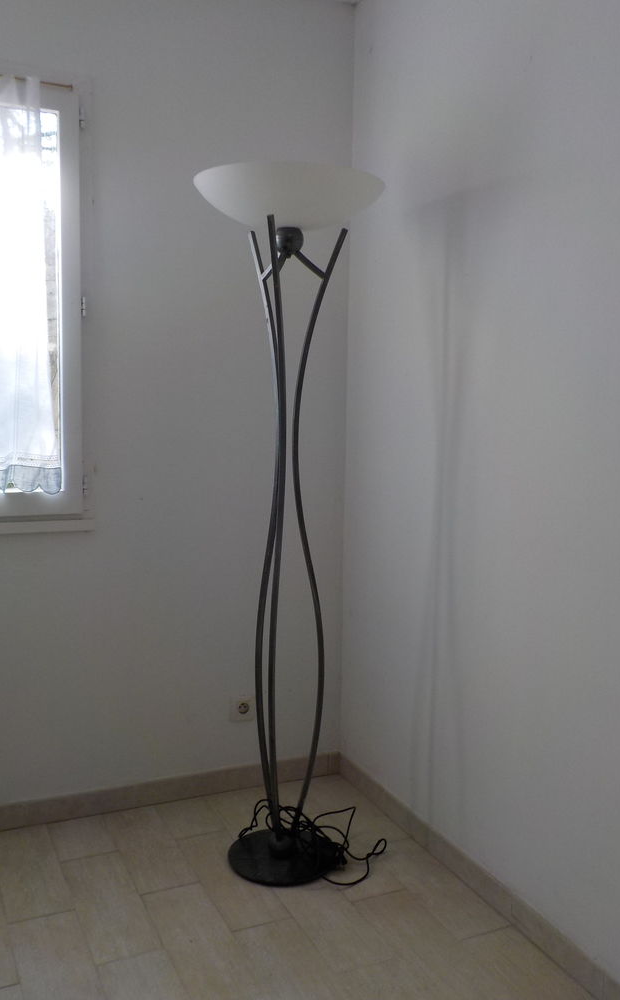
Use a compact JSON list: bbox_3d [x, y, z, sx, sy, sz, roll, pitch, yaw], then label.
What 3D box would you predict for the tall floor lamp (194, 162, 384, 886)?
[{"bbox_3d":[-0.060,0.091,2.218,0.465,1.729,0.465,1,6,0],"label":"tall floor lamp"}]

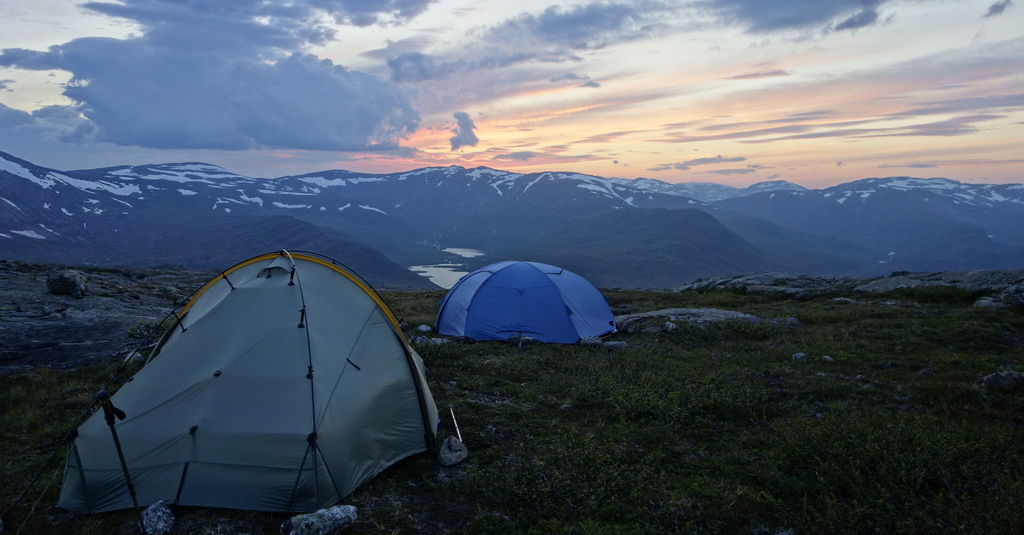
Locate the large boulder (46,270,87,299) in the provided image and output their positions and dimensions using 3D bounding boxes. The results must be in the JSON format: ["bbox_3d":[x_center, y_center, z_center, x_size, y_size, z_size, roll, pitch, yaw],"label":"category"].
[{"bbox_3d":[-8.380,0.300,15.000,0.760,0.500,0.600,-2,5,-29],"label":"large boulder"}]

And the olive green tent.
[{"bbox_3d":[-1.270,0.440,4.380,1.680,1.090,2.250,0,3,2],"label":"olive green tent"}]

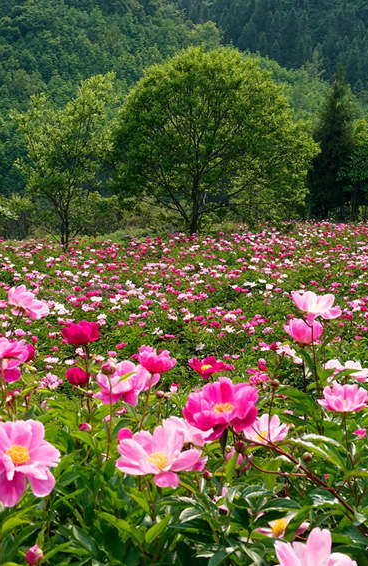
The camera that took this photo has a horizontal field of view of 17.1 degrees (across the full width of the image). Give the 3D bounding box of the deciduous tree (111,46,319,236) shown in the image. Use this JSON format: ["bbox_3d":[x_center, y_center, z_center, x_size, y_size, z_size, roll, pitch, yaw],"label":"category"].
[{"bbox_3d":[0.820,-3.845,33.000,5.539,5.029,5.300,0,3,0],"label":"deciduous tree"}]

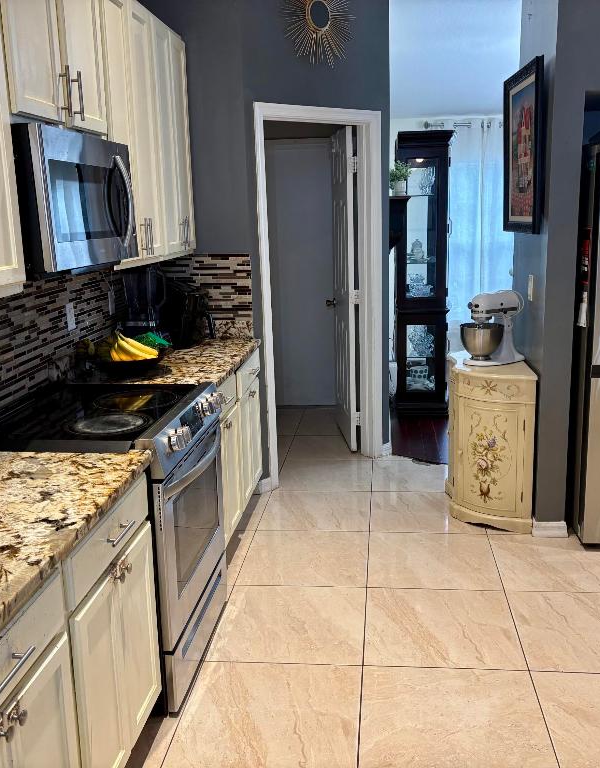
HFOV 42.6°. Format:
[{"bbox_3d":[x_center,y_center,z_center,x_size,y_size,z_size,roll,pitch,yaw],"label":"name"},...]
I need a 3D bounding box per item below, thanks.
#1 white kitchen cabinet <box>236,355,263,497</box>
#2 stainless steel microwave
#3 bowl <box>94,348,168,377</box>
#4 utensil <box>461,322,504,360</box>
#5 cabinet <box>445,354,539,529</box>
[{"bbox_3d":[-0.541,0.261,3.915,0.605,0.845,0.610,0,13,6],"label":"white kitchen cabinet"},{"bbox_3d":[-0.814,-0.584,2.481,0.400,0.405,0.750,0,13,6],"label":"stainless steel microwave"},{"bbox_3d":[-0.706,-0.082,3.220,0.300,0.082,0.300,-2,13,0],"label":"bowl"},{"bbox_3d":[0.914,-0.209,3.866,0.218,0.167,0.218,0,13,6],"label":"utensil"},{"bbox_3d":[0.967,0.265,4.011,0.380,0.775,0.760,0,13,6],"label":"cabinet"}]

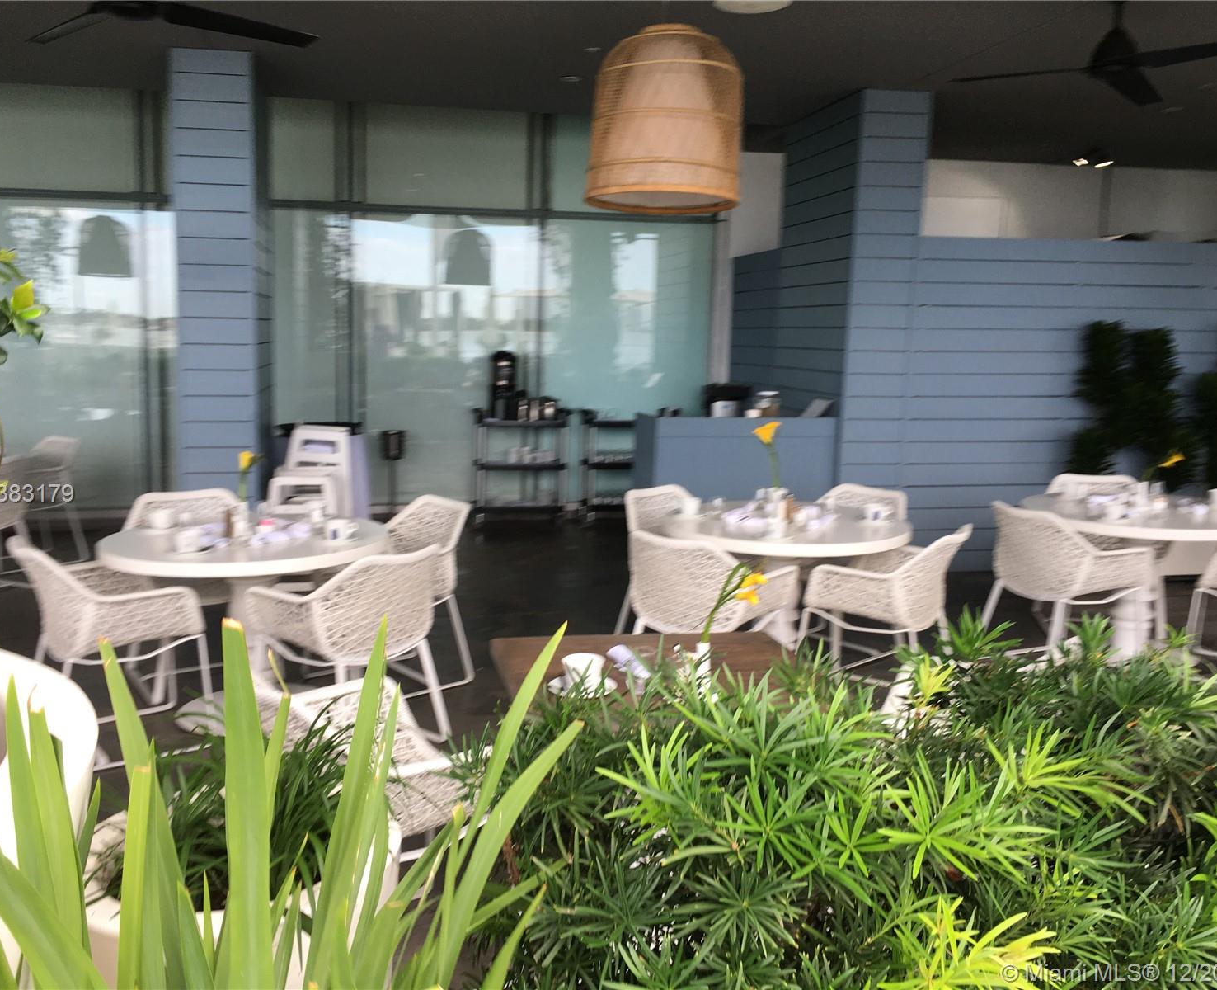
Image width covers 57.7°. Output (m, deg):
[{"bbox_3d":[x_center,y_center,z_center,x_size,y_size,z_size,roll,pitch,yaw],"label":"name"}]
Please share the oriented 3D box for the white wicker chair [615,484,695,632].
[{"bbox_3d":[0.434,0.399,5.616,0.640,0.820,0.610,-7,11,-42],"label":"white wicker chair"}]

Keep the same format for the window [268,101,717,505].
[{"bbox_3d":[-0.929,-1.574,9.521,3.821,3.344,0.120,-1,9,-11],"label":"window"}]

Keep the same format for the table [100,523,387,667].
[{"bbox_3d":[-1.464,0.533,4.555,1.131,0.752,1.131,0,9,0],"label":"table"}]

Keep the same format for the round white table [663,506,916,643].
[{"bbox_3d":[0.815,0.495,5.216,1.150,0.761,1.150,1,8,0],"label":"round white table"}]

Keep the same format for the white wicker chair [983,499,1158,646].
[{"bbox_3d":[2.147,0.430,5.236,0.606,0.808,0.621,-3,9,-24],"label":"white wicker chair"}]

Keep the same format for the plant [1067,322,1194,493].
[{"bbox_3d":[3.584,-0.543,7.556,0.820,1.261,0.420,-1,9,-11],"label":"plant"}]

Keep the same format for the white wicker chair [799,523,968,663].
[{"bbox_3d":[1.187,0.496,4.747,0.606,0.808,0.621,6,10,32],"label":"white wicker chair"}]

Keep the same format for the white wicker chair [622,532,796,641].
[{"bbox_3d":[0.408,0.512,4.604,0.621,0.808,0.606,7,10,36],"label":"white wicker chair"}]

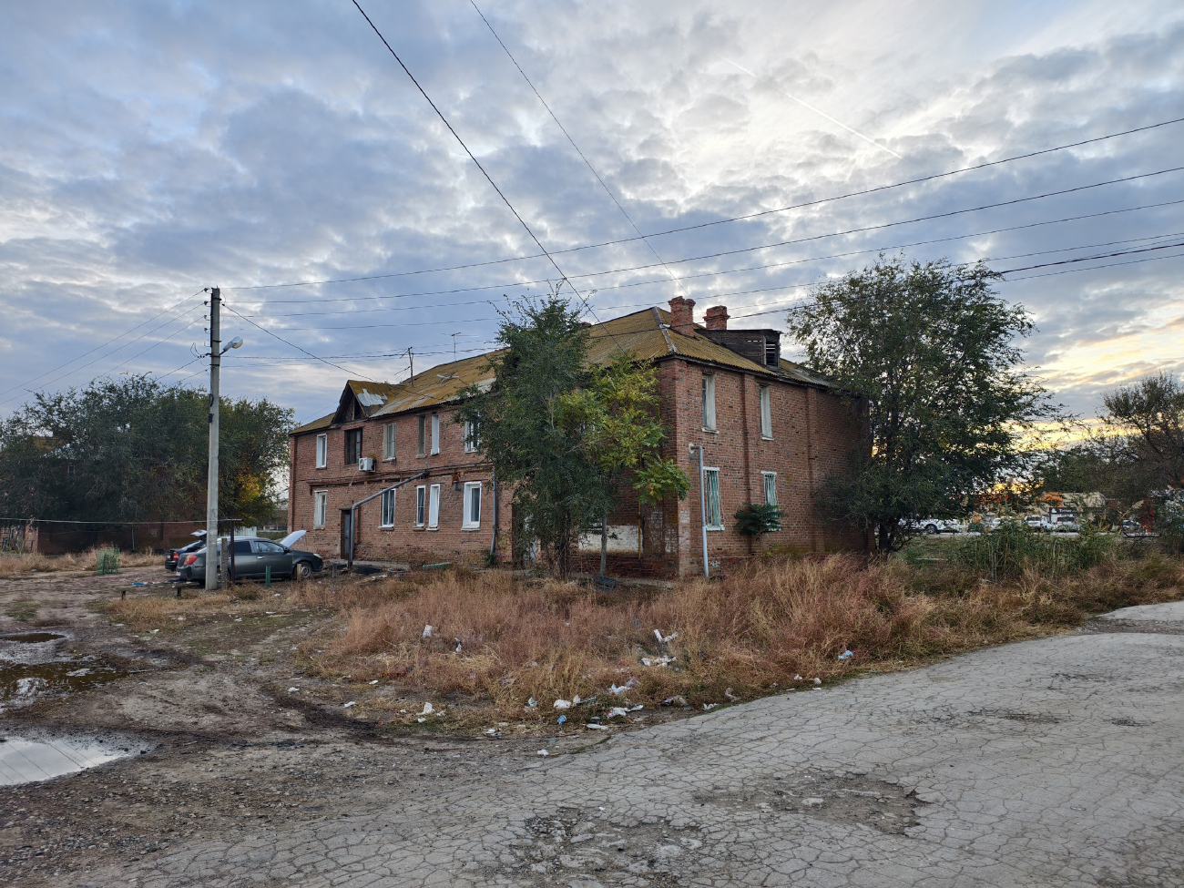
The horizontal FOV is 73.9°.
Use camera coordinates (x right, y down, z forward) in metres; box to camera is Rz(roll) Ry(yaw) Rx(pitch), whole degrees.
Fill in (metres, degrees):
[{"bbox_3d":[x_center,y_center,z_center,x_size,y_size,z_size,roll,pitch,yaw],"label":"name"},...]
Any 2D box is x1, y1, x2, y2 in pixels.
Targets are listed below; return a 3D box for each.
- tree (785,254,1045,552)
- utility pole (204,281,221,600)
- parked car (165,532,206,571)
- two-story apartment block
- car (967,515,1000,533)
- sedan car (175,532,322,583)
[{"bbox_3d":[11.504,-1.425,28.283,9.300,11.140,8.800,0,-6,0],"label":"tree"},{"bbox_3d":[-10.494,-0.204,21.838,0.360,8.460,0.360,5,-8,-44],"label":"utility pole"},{"bbox_3d":[-13.681,4.123,29.987,4.350,1.600,1.720,5,-8,-42],"label":"parked car"},{"bbox_3d":[-2.296,0.049,34.060,11.800,9.750,25.200,5,-8,-44],"label":"two-story apartment block"},{"bbox_3d":[32.608,6.715,65.640,4.400,1.550,1.800,5,-8,-44],"label":"car"},{"bbox_3d":[-10.903,3.613,25.360,4.350,1.650,1.720,5,-8,-42],"label":"sedan car"}]

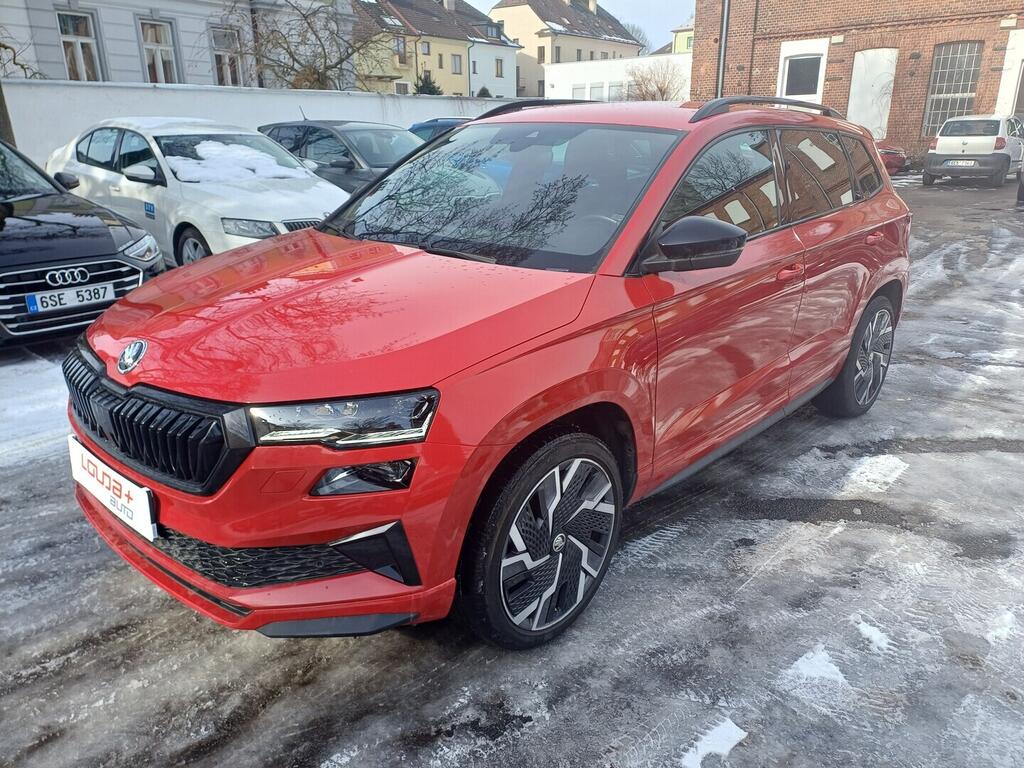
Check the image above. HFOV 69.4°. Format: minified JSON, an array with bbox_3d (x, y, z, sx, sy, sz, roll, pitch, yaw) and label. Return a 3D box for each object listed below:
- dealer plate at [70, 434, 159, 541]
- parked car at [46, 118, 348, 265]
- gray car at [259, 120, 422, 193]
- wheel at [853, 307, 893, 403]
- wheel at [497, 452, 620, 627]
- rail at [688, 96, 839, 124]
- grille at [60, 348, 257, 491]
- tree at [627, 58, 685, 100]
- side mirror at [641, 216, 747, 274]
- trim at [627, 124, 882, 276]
[{"bbox_3d":[-1.123,0.275,2.067,0.540,0.140,0.030,17,25,41],"label":"dealer plate"},{"bbox_3d":[-3.325,-1.991,7.891,4.660,1.470,1.814,16,25,39],"label":"parked car"},{"bbox_3d":[-1.909,-2.707,9.905,4.300,1.480,1.785,17,26,41],"label":"gray car"},{"bbox_3d":[1.890,-0.158,4.035,0.180,0.515,0.515,17,25,41],"label":"wheel"},{"bbox_3d":[0.086,0.450,2.208,0.180,0.515,0.515,17,25,41],"label":"wheel"},{"bbox_3d":[1.164,-1.176,3.192,0.060,0.110,1.500,17,25,41],"label":"rail"},{"bbox_3d":[-1.050,0.081,2.082,1.120,0.260,0.170,17,25,41],"label":"grille"},{"bbox_3d":[5.481,-10.456,28.363,2.200,3.600,2.100,-1,19,0],"label":"tree"},{"bbox_3d":[0.573,-0.440,2.318,0.250,0.170,0.200,17,25,41],"label":"side mirror"},{"bbox_3d":[1.133,-0.825,3.077,0.200,0.460,2.430,17,25,41],"label":"trim"}]

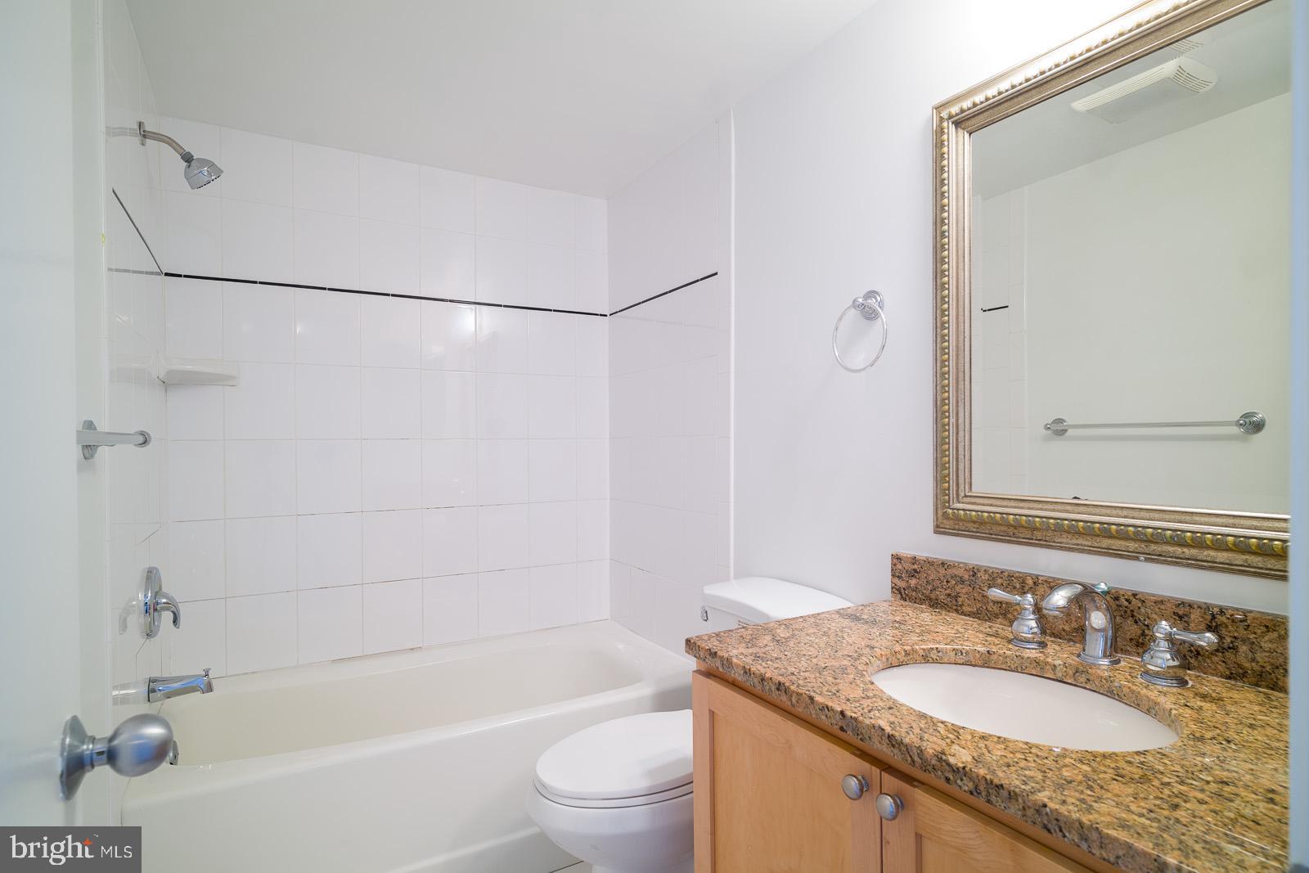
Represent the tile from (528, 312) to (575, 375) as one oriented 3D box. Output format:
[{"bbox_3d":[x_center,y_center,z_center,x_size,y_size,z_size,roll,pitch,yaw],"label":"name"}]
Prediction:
[{"bbox_3d":[-0.417,-0.376,2.656,0.200,0.257,0.010,0,-1,-28],"label":"tile"}]

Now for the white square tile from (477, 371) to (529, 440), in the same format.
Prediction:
[{"bbox_3d":[-0.594,-0.119,2.564,0.202,0.254,0.010,0,0,-29],"label":"white square tile"}]

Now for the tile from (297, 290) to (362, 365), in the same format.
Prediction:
[{"bbox_3d":[-1.129,-0.372,2.269,0.202,0.254,0.010,0,0,-29],"label":"tile"}]

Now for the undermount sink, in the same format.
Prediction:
[{"bbox_3d":[0.490,0.457,0.915,0.360,0.165,0.420,0,0,-30],"label":"undermount sink"}]

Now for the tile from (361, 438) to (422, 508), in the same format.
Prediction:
[{"bbox_3d":[-0.942,0.139,2.352,0.201,0.252,0.010,0,-1,-29],"label":"tile"}]

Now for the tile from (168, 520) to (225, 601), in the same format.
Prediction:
[{"bbox_3d":[-1.458,0.398,2.085,0.150,0.254,0.010,0,0,-29],"label":"tile"}]

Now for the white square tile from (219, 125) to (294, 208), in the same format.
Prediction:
[{"bbox_3d":[-1.318,-0.890,2.179,0.202,0.232,0.010,0,-1,-28],"label":"white square tile"}]

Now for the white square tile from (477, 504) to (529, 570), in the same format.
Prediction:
[{"bbox_3d":[-0.591,0.393,2.564,0.202,0.254,0.010,0,0,-29],"label":"white square tile"}]

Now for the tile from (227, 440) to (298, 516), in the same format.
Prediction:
[{"bbox_3d":[-1.301,0.140,2.169,0.200,0.253,0.010,0,-1,-28],"label":"tile"}]

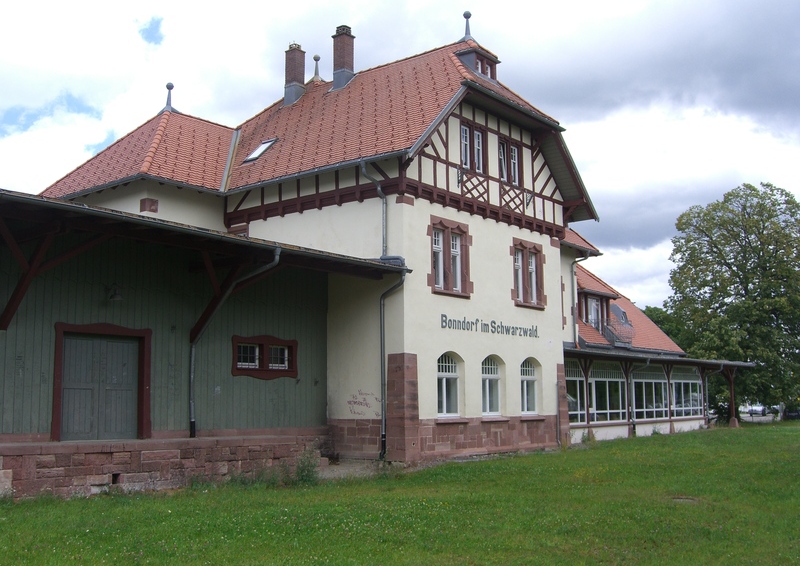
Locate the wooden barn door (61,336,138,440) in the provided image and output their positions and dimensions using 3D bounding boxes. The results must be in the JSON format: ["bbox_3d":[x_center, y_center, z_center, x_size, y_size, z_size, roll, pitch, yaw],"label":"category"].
[{"bbox_3d":[-6.354,2.222,18.587,0.120,2.173,1.887,-6,-10,38],"label":"wooden barn door"}]

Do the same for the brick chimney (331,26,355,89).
[{"bbox_3d":[-1.877,-7.564,29.700,0.553,2.278,0.553,-6,-10,38],"label":"brick chimney"}]

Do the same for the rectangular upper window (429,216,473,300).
[{"bbox_3d":[1.348,-0.679,24.068,0.200,2.125,1.877,-6,-10,38],"label":"rectangular upper window"}]

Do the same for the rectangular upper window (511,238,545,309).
[{"bbox_3d":[3.952,-0.243,27.264,0.200,2.116,1.877,-6,-10,38],"label":"rectangular upper window"}]

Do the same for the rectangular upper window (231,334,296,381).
[{"bbox_3d":[-3.401,1.875,22.001,0.150,1.105,2.192,-6,-10,38],"label":"rectangular upper window"}]

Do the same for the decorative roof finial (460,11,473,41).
[{"bbox_3d":[2.100,-7.900,27.036,0.324,0.953,0.324,-6,-10,38],"label":"decorative roof finial"}]

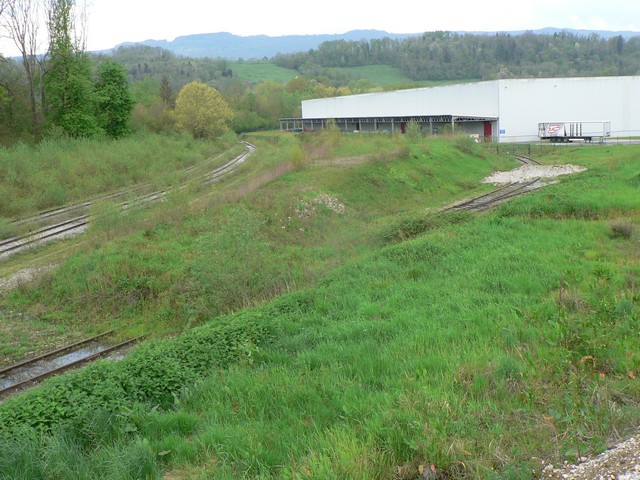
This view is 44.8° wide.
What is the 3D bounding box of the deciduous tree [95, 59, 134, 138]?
[{"bbox_3d":[-47.637,-32.453,180.000,9.272,19.240,9.272,-2,9,0],"label":"deciduous tree"}]

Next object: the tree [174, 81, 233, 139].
[{"bbox_3d":[-32.707,-36.357,218.000,16.283,16.845,16.283,-2,9,0],"label":"tree"}]

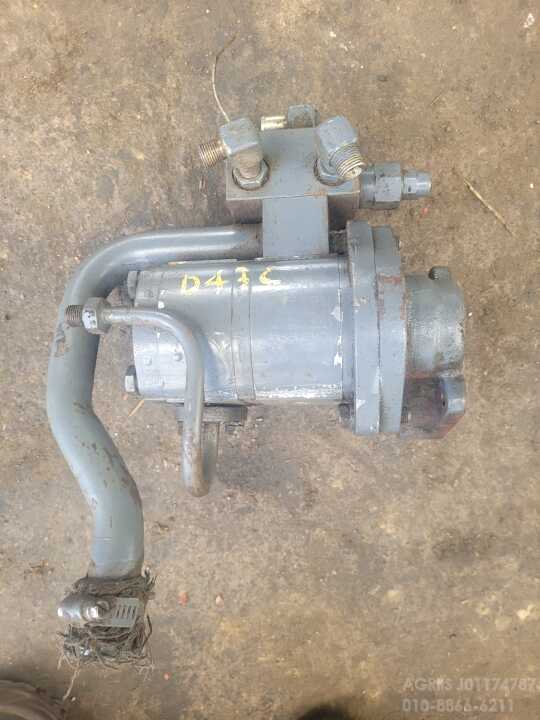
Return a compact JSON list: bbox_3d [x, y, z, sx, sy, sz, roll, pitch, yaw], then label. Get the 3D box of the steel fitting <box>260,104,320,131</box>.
[{"bbox_3d":[0.015,-0.172,0.401,0.044,0.021,0.026,-3,86,1],"label":"steel fitting"}]

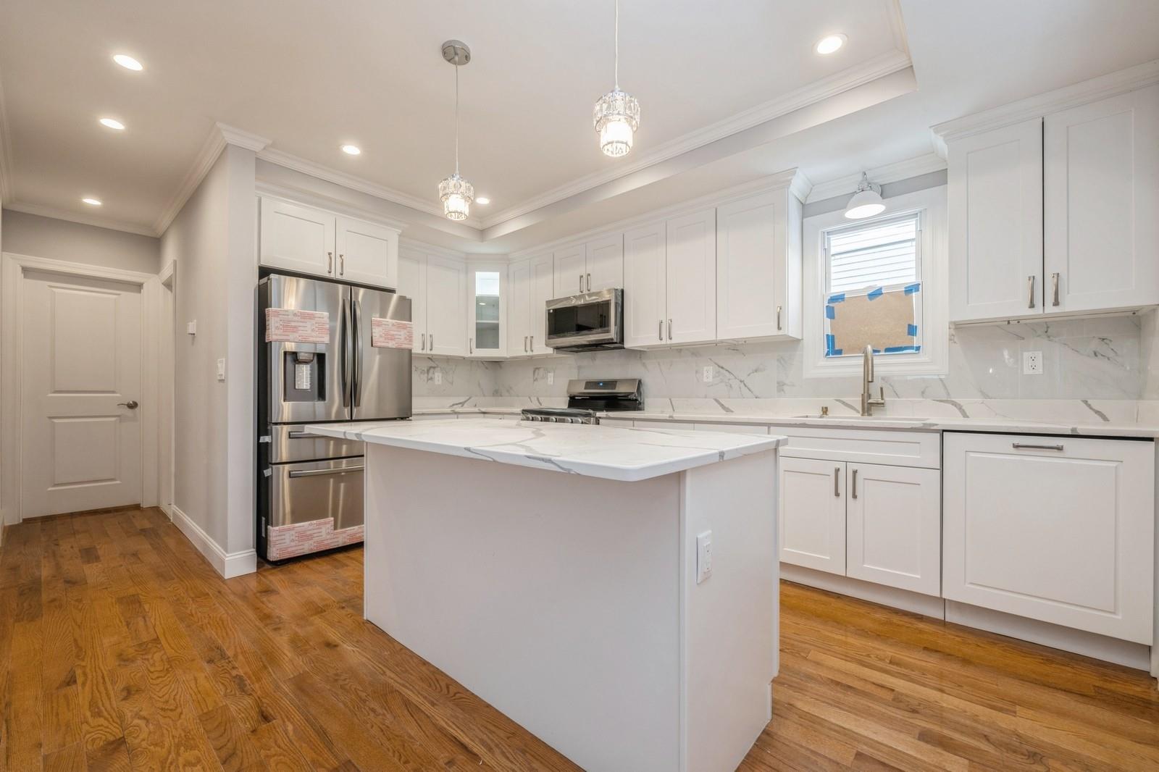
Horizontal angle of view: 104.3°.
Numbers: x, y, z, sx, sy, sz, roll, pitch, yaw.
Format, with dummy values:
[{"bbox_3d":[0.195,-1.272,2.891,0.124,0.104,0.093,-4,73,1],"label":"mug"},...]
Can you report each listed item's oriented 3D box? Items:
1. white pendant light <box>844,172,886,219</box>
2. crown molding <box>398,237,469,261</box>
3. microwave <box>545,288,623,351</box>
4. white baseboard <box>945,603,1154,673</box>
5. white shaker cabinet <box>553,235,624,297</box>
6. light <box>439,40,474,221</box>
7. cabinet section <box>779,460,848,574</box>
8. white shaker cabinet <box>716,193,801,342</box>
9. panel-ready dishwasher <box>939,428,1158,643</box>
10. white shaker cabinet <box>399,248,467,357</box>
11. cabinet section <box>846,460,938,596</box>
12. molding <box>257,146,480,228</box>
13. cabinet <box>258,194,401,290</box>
[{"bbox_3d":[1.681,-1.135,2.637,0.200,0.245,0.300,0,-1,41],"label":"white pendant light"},{"bbox_3d":[-1.347,-1.247,4.093,0.075,0.090,0.800,0,-1,41],"label":"crown molding"},{"bbox_3d":[0.127,-0.539,3.874,0.758,0.425,0.435,0,-1,41],"label":"microwave"},{"bbox_3d":[1.938,1.040,1.909,0.606,0.102,0.022,0,-1,41],"label":"white baseboard"},{"bbox_3d":[0.166,-0.978,3.909,0.761,0.442,0.337,-1,-1,40],"label":"white shaker cabinet"},{"bbox_3d":[-0.536,-1.097,1.969,0.154,0.749,0.154,0,0,0],"label":"light"},{"bbox_3d":[1.397,0.684,2.623,0.372,0.578,0.553,-1,-1,40],"label":"cabinet section"},{"bbox_3d":[1.204,-0.759,3.035,0.459,0.904,0.337,-1,-1,40],"label":"white shaker cabinet"},{"bbox_3d":[2.060,0.593,2.058,0.601,0.768,0.610,-1,-1,41],"label":"panel-ready dishwasher"},{"bbox_3d":[-1.506,-0.751,4.200,0.330,0.920,0.870,0,-1,41],"label":"white shaker cabinet"},{"bbox_3d":[1.688,0.680,2.389,0.374,0.580,0.550,0,-1,41],"label":"cabinet section"},{"bbox_3d":[-1.383,-1.420,3.316,0.072,0.072,1.648,-1,-1,40],"label":"molding"},{"bbox_3d":[-1.967,-0.994,3.435,0.610,0.445,0.915,0,-1,41],"label":"cabinet"}]

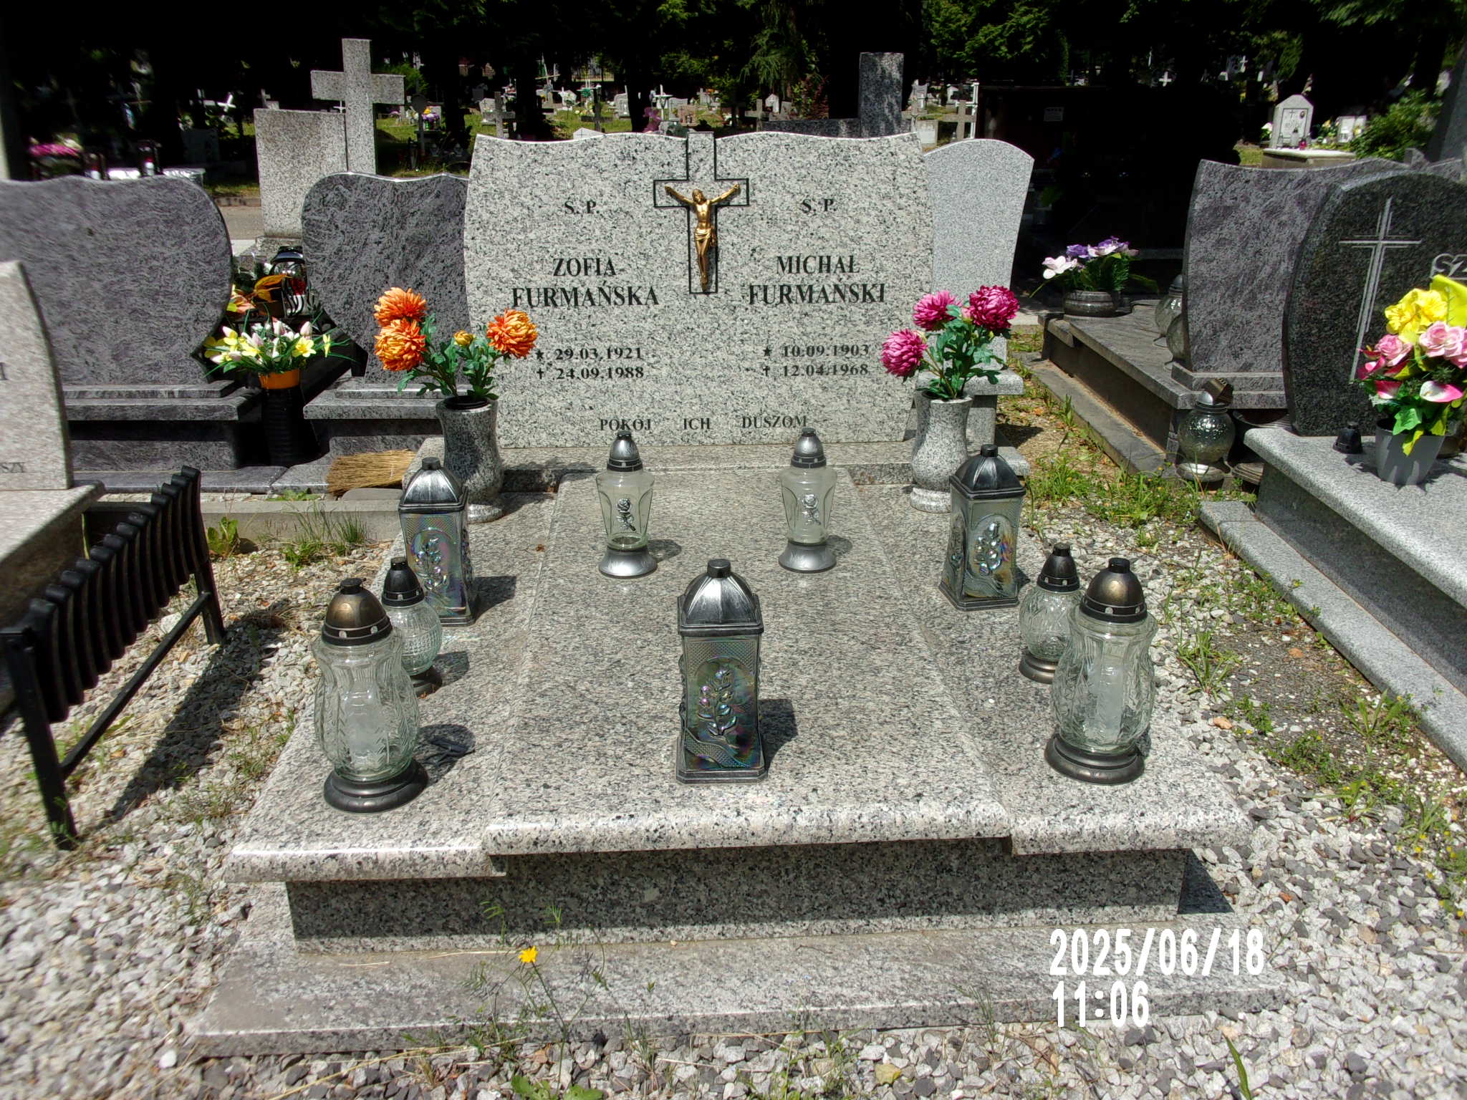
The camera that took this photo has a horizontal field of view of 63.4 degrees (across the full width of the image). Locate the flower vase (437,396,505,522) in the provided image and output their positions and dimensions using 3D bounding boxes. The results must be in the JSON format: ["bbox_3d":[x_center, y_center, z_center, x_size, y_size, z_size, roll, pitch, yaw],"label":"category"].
[{"bbox_3d":[-0.682,-0.234,3.102,0.154,0.305,0.154,-1,23,-3],"label":"flower vase"}]

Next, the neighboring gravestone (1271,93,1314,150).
[{"bbox_3d":[7.751,-5.920,16.396,0.560,0.700,0.100,-8,24,-18],"label":"neighboring gravestone"}]

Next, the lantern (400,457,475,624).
[{"bbox_3d":[-0.634,-0.026,2.554,0.145,0.353,0.145,-2,23,-6],"label":"lantern"}]

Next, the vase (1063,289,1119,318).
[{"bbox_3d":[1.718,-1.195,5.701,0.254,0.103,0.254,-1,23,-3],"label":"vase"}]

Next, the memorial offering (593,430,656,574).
[{"bbox_3d":[-0.256,-0.119,2.795,0.142,0.320,0.142,-2,22,-3],"label":"memorial offering"}]

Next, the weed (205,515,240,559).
[{"bbox_3d":[-1.566,-0.040,3.633,0.115,0.120,0.110,-2,22,-3],"label":"weed"}]

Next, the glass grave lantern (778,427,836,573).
[{"bbox_3d":[0.171,-0.120,2.690,0.133,0.311,0.133,-1,23,-3],"label":"glass grave lantern"}]

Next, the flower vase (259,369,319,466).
[{"bbox_3d":[-1.516,-0.455,4.031,0.150,0.313,0.150,-2,22,-3],"label":"flower vase"}]

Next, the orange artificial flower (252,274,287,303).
[{"bbox_3d":[-1.828,-1.033,4.679,0.135,0.110,0.120,-2,22,-3],"label":"orange artificial flower"}]

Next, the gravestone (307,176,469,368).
[{"bbox_3d":[-0.960,-0.909,3.965,0.920,0.680,0.090,-2,22,-3],"label":"gravestone"}]

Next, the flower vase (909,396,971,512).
[{"bbox_3d":[0.570,-0.280,3.239,0.155,0.305,0.155,-2,22,-3],"label":"flower vase"}]

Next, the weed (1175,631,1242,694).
[{"bbox_3d":[1.131,0.274,2.837,0.151,0.108,0.130,-1,23,-3],"label":"weed"}]

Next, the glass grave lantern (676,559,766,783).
[{"bbox_3d":[-0.020,0.183,1.908,0.145,0.353,0.145,0,23,-1],"label":"glass grave lantern"}]

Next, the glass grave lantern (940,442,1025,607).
[{"bbox_3d":[0.557,-0.060,2.635,0.145,0.353,0.145,-5,23,-12],"label":"glass grave lantern"}]

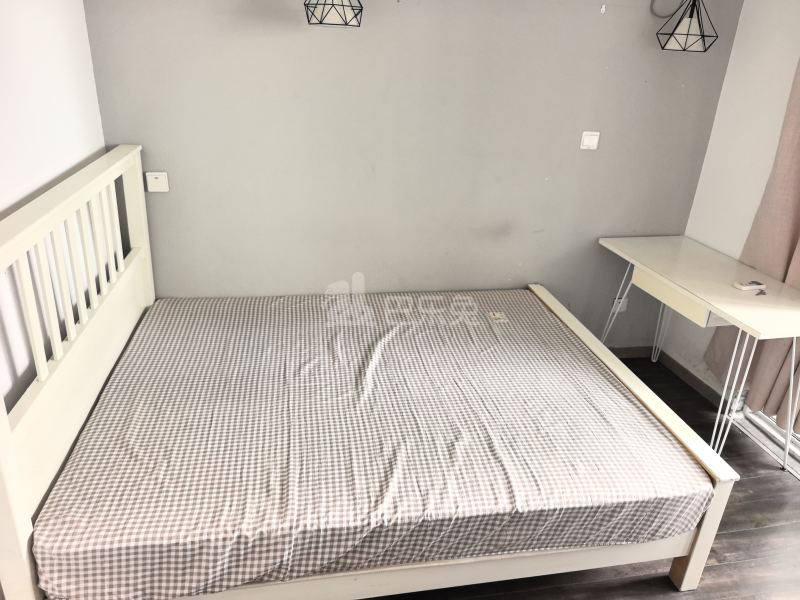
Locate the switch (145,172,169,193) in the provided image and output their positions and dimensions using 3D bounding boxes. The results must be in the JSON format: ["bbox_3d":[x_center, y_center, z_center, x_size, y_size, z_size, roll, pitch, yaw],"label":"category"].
[{"bbox_3d":[-1.061,-0.515,2.434,0.086,0.086,0.011,-2,25,-10],"label":"switch"}]

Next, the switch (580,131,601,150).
[{"bbox_3d":[0.927,-0.773,2.699,0.086,0.086,0.011,-2,25,-10],"label":"switch"}]

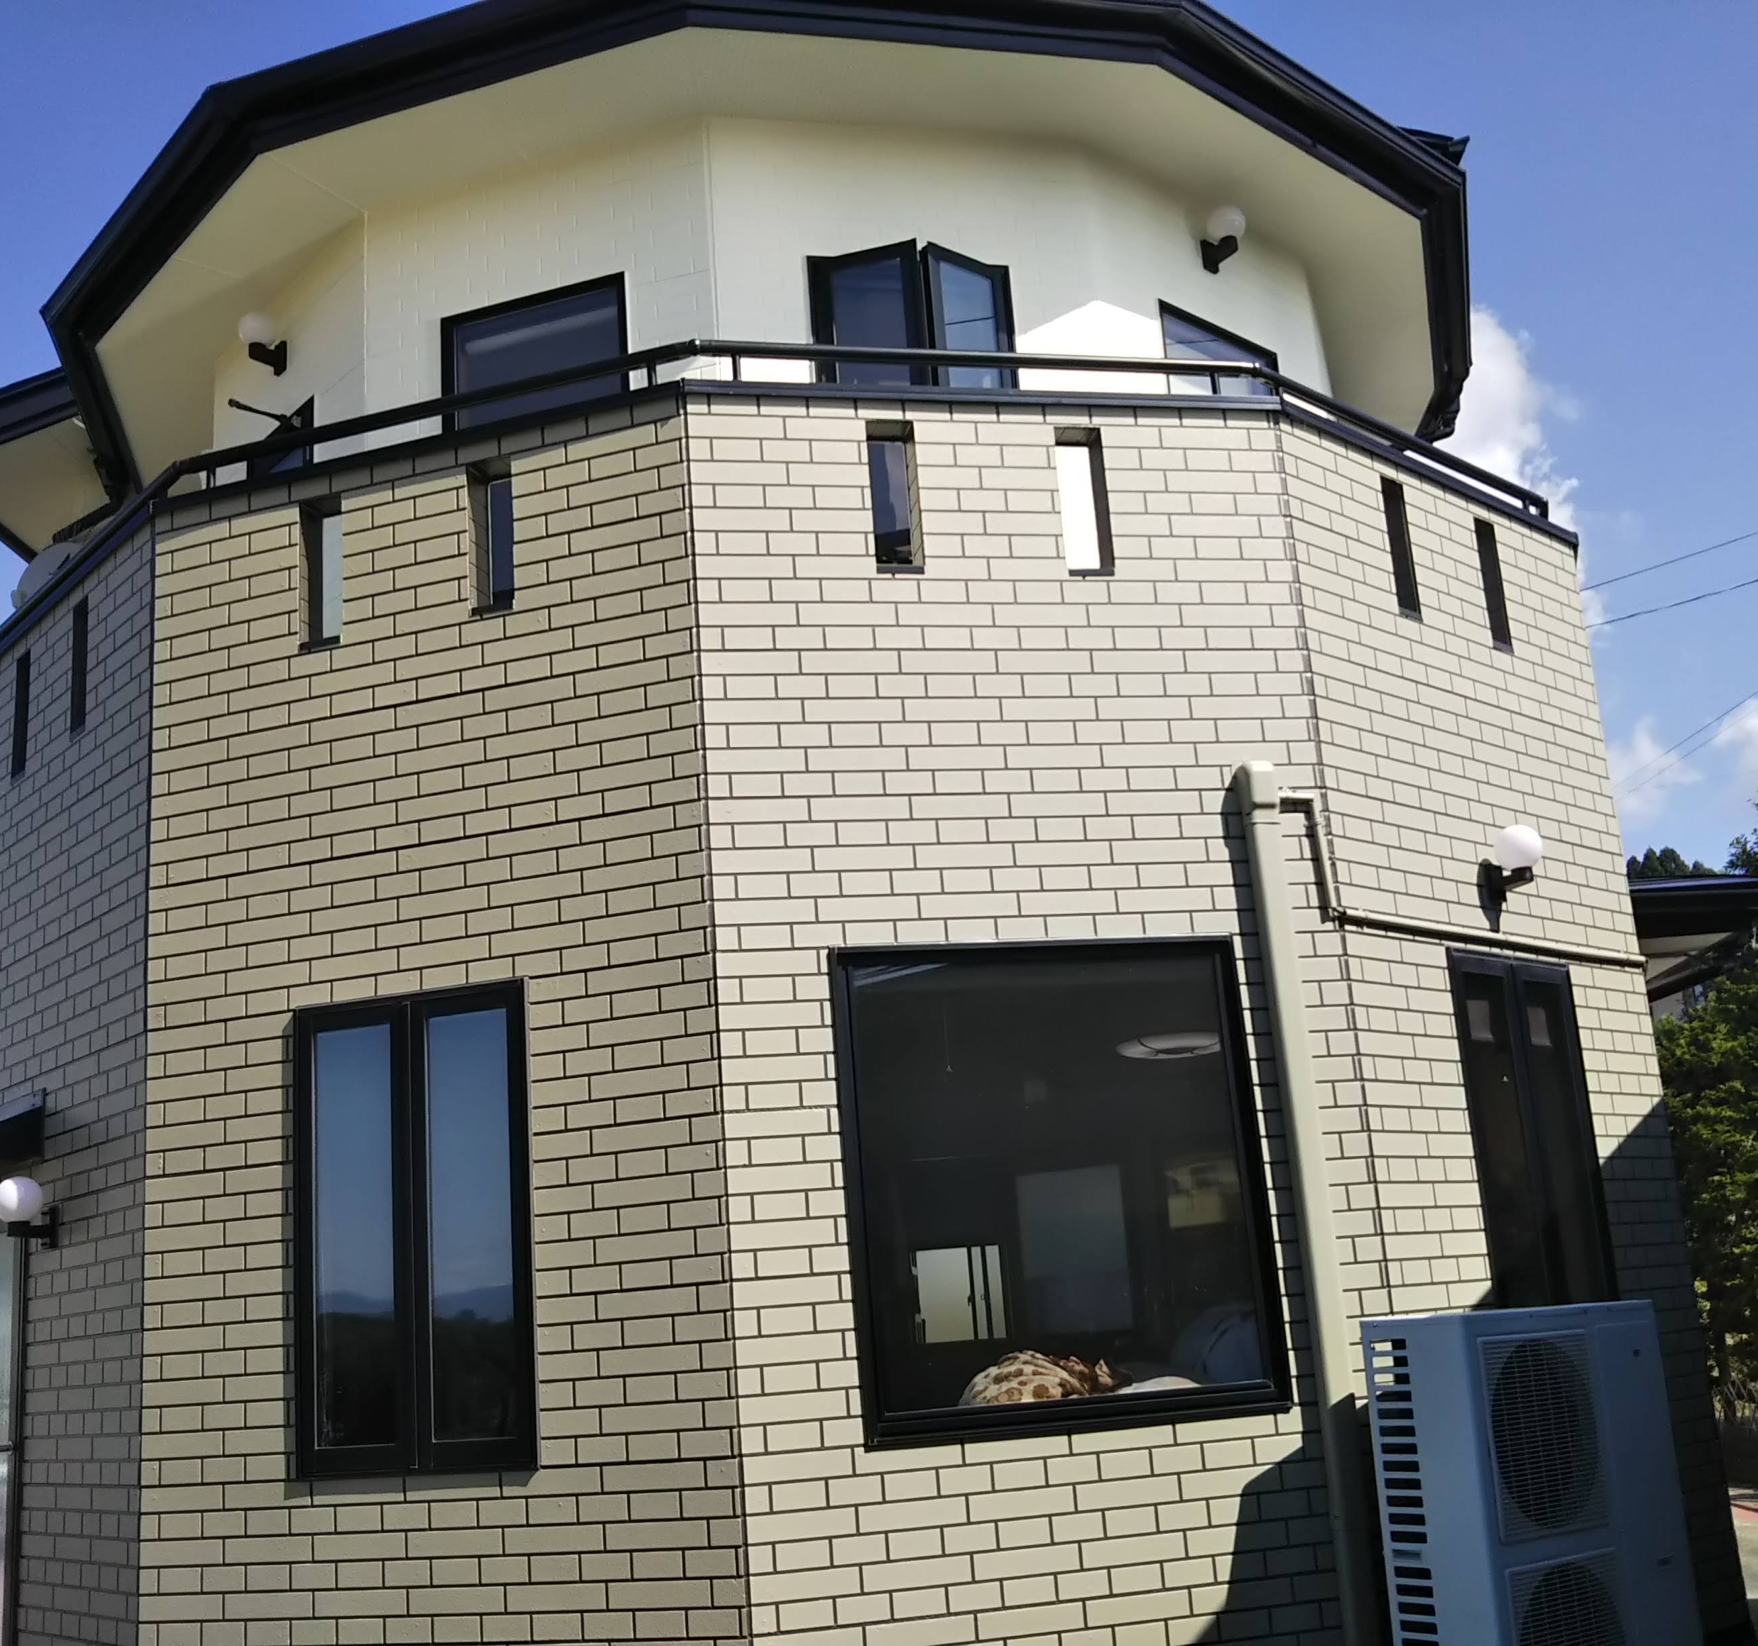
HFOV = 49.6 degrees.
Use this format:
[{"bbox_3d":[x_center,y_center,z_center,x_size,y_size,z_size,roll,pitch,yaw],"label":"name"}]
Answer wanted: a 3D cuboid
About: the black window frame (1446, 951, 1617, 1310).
[{"bbox_3d":[2.171,1.110,6.283,0.786,1.363,0.100,9,-19,-41],"label":"black window frame"}]

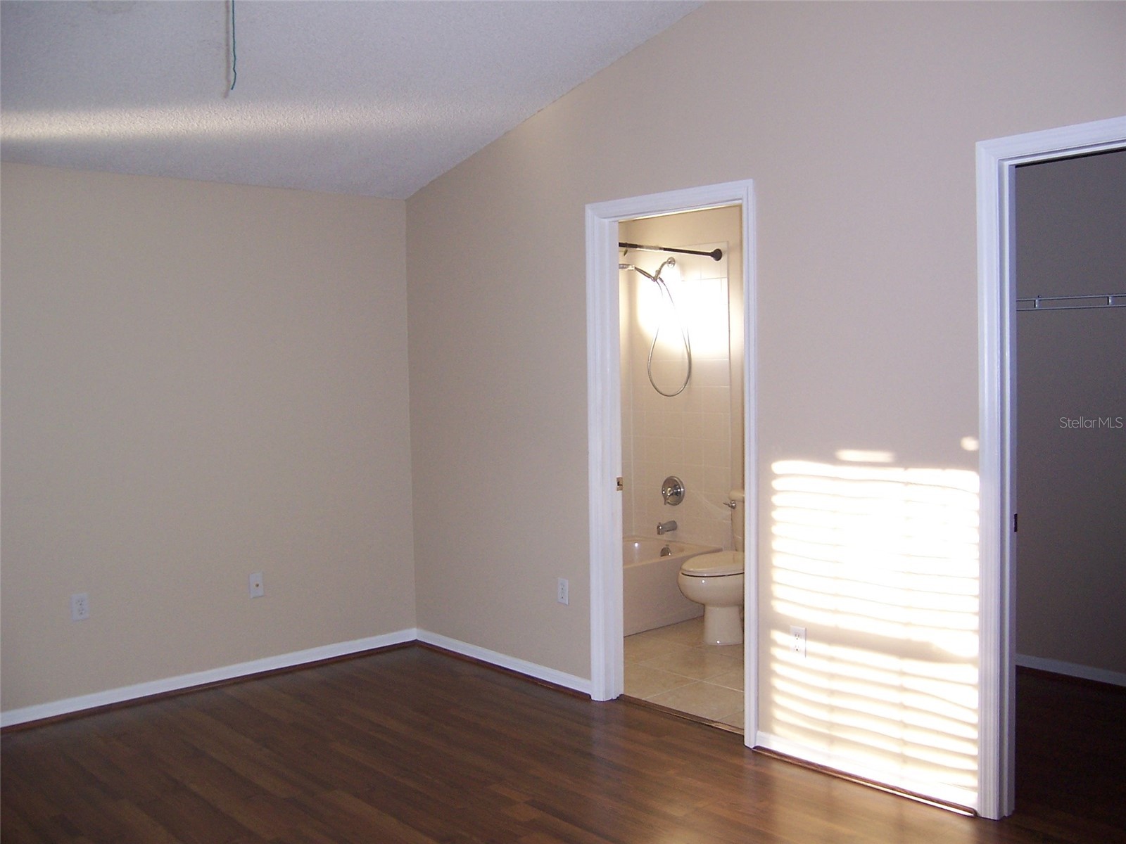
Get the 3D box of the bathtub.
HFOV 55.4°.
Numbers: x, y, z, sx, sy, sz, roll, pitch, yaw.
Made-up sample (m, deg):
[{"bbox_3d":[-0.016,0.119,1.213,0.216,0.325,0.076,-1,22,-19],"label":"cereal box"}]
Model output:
[{"bbox_3d":[0.118,0.952,6.037,1.520,0.365,0.750,-3,4,-41],"label":"bathtub"}]

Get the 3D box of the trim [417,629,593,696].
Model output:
[{"bbox_3d":[-0.329,1.141,5.152,0.015,0.070,1.365,-3,4,-41],"label":"trim"}]

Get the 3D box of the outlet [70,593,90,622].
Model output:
[{"bbox_3d":[-2.040,0.781,4.537,0.070,0.115,0.008,-3,4,-41],"label":"outlet"}]

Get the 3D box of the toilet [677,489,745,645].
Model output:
[{"bbox_3d":[0.944,0.763,5.645,0.740,0.750,0.460,-3,4,-41],"label":"toilet"}]

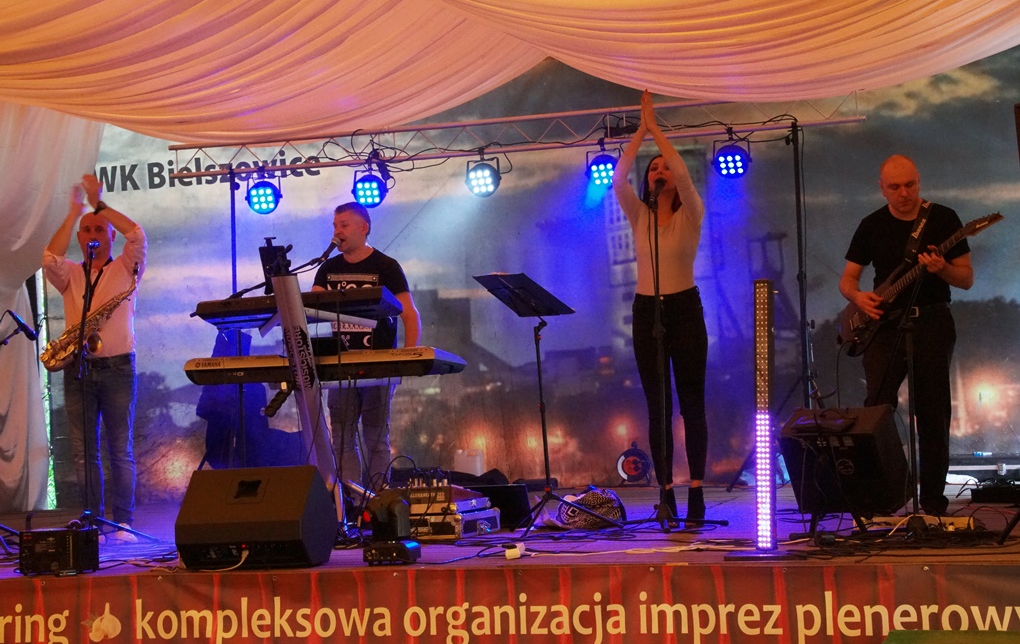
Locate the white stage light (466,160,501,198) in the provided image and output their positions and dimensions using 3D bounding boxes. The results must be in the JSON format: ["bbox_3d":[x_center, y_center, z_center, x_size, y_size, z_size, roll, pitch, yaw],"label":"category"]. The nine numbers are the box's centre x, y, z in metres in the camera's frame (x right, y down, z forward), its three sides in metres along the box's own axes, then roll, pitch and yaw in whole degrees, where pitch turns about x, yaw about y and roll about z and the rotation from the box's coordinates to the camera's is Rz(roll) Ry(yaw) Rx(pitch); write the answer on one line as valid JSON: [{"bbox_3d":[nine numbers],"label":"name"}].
[{"bbox_3d":[-0.165,-0.891,13.200,0.215,0.235,0.150,-3,12,25],"label":"white stage light"}]

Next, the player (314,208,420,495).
[{"bbox_3d":[-0.763,0.242,11.300,0.540,1.740,0.480,-3,-2,17],"label":"player"}]

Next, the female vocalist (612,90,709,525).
[{"bbox_3d":[0.732,-0.070,10.200,0.440,2.080,0.360,-3,-2,11],"label":"female vocalist"}]

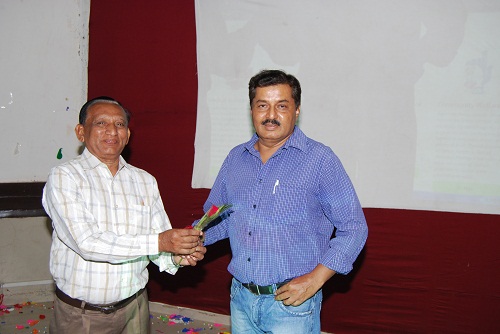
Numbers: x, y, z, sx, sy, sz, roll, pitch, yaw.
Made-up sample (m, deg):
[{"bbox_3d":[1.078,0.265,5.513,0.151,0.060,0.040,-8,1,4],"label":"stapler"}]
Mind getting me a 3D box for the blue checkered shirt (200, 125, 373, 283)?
[{"bbox_3d":[0.100,0.130,1.930,0.580,0.550,0.340,2,3,27],"label":"blue checkered shirt"}]

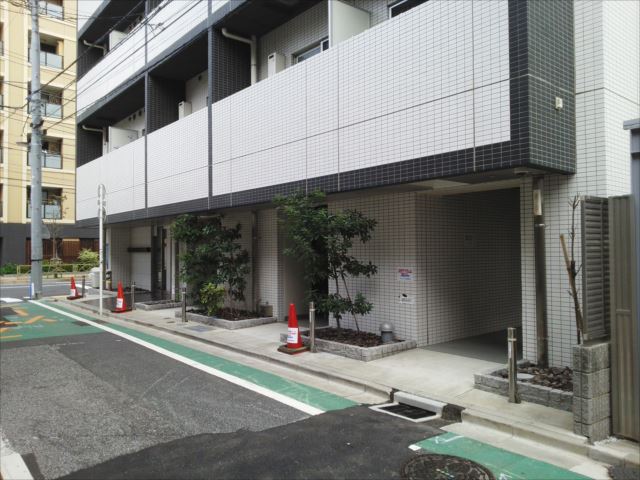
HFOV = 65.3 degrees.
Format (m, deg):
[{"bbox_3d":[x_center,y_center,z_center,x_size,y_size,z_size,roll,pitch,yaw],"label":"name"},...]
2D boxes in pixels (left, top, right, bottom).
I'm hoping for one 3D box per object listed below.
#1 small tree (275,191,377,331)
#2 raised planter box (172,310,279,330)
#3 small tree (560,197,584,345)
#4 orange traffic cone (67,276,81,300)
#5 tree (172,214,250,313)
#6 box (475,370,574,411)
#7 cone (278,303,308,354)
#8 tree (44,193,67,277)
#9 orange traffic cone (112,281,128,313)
[{"bbox_3d":[0.066,0.358,7.633,1.250,2.200,1.750,0,-1,-40],"label":"small tree"},{"bbox_3d":[-2.017,1.600,10.359,0.950,0.170,2.400,0,-1,-40],"label":"raised planter box"},{"bbox_3d":[2.503,0.469,4.930,0.200,1.800,0.200,0,-1,-40],"label":"small tree"},{"bbox_3d":[-8.066,1.544,16.400,0.380,0.710,0.380,0,-1,-40],"label":"orange traffic cone"},{"bbox_3d":[-2.239,0.499,10.461,1.200,2.100,1.900,0,-1,-40],"label":"tree"},{"bbox_3d":[2.386,1.485,5.187,1.000,0.170,1.160,0,-1,-40],"label":"box"},{"bbox_3d":[-0.406,1.324,7.531,0.360,0.690,0.360,0,-1,-40],"label":"cone"},{"bbox_3d":[-14.730,-0.278,27.800,1.250,4.750,1.250,0,-1,-40],"label":"tree"},{"bbox_3d":[-4.878,1.368,12.192,0.380,0.730,0.380,0,-1,-40],"label":"orange traffic cone"}]

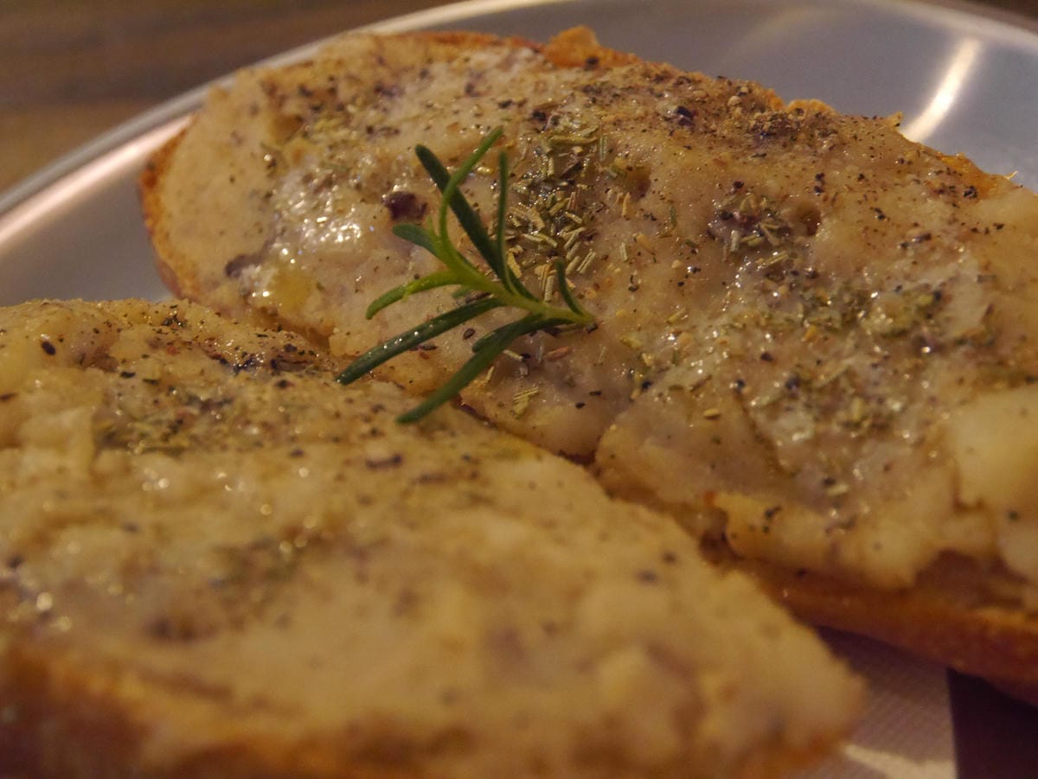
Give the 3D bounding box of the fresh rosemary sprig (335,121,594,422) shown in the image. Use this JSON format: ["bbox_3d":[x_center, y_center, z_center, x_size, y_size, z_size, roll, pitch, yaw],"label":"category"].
[{"bbox_3d":[-0.008,-0.017,0.375,0.038,0.025,0.042,6,35,8],"label":"fresh rosemary sprig"}]

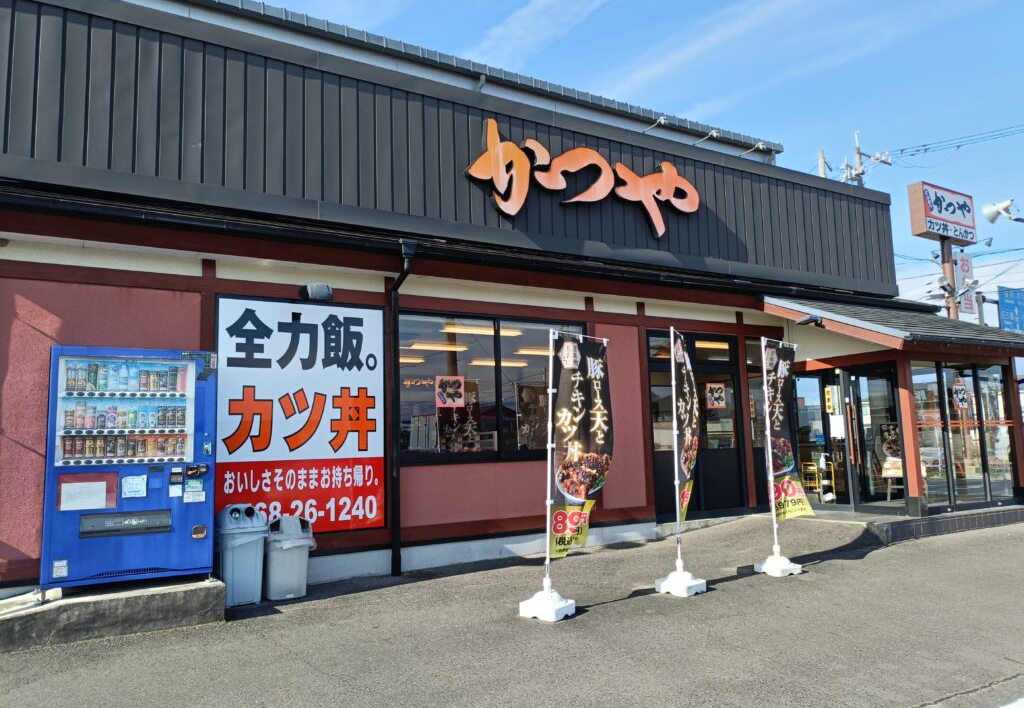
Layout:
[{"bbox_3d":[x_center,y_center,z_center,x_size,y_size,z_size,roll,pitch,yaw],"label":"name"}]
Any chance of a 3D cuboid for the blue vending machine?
[{"bbox_3d":[-3.094,0.897,6.000,1.153,1.790,0.730,2,-8,-31],"label":"blue vending machine"}]

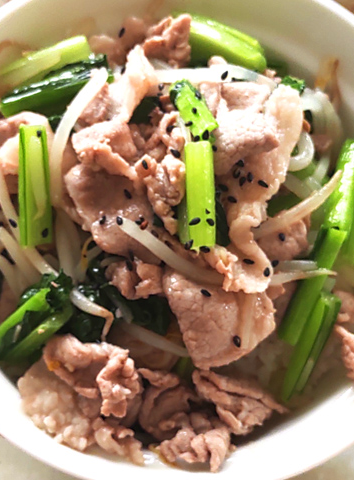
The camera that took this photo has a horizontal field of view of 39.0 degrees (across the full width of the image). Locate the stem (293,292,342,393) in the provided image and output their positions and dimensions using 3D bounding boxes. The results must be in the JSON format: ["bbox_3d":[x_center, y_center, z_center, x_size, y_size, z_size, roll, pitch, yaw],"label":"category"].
[{"bbox_3d":[0.048,0.037,0.178,0.008,0.006,0.036,20,88,12],"label":"stem"}]

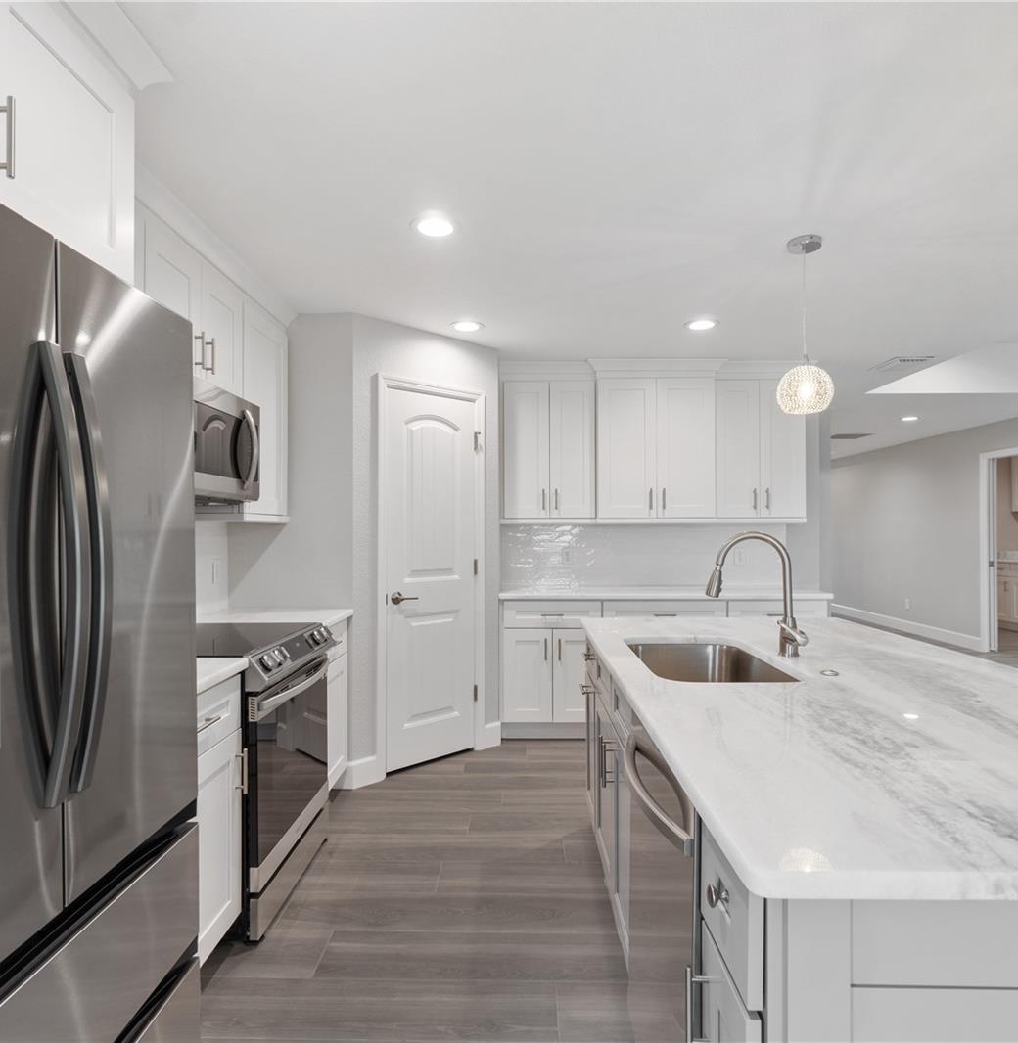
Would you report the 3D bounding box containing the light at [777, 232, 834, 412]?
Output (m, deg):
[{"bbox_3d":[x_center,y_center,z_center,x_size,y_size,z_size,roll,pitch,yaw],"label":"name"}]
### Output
[{"bbox_3d":[1.156,-0.750,2.529,0.205,0.665,0.205,0,-1,1],"label":"light"}]

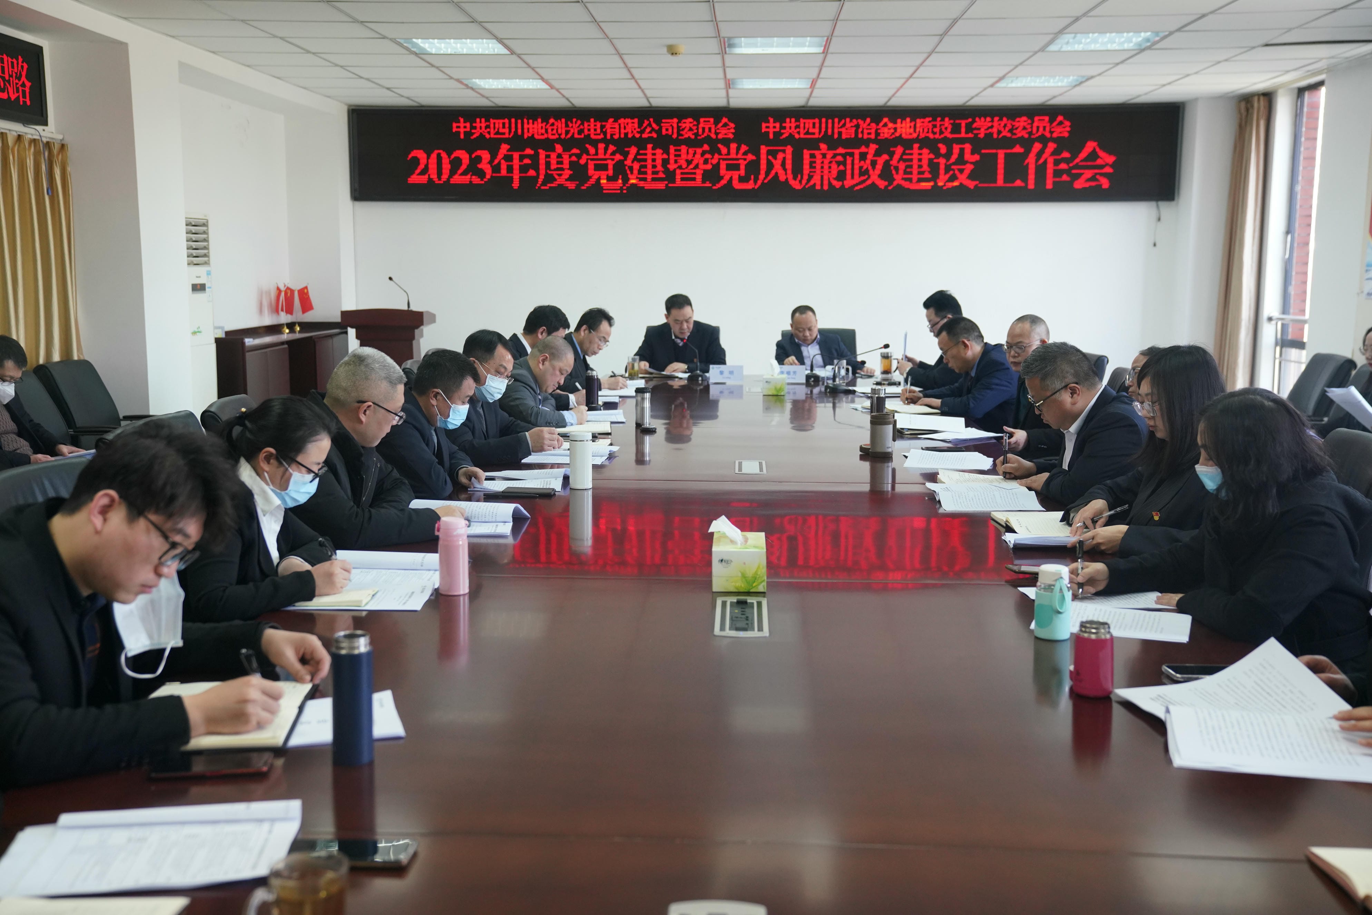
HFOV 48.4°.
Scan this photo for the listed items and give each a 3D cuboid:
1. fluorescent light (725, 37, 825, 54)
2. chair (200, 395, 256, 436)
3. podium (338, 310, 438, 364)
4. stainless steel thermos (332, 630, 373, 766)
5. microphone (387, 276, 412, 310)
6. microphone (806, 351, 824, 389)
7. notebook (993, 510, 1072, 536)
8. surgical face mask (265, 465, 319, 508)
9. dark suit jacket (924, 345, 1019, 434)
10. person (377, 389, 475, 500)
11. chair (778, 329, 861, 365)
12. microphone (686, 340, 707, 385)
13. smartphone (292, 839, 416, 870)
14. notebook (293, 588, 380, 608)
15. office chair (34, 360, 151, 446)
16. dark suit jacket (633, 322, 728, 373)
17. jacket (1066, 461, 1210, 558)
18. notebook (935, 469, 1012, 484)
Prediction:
[{"bbox_3d":[0.485,-2.274,8.289,0.600,0.080,0.600,0,8,2],"label":"fluorescent light"},{"bbox_3d":[-1.141,0.351,4.719,0.640,1.020,0.600,0,8,2],"label":"chair"},{"bbox_3d":[-2.195,-0.538,11.340,0.610,1.130,0.430,0,7,3],"label":"podium"},{"bbox_3d":[-0.485,0.349,2.214,0.060,0.190,0.060,0,8,2],"label":"stainless steel thermos"},{"bbox_3d":[-2.123,-1.218,11.320,0.050,0.240,0.210,-7,10,-42],"label":"microphone"},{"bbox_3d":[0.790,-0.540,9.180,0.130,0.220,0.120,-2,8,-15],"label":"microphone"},{"bbox_3d":[1.022,0.183,4.318,0.260,0.030,0.330,1,7,2],"label":"notebook"},{"bbox_3d":[-0.910,0.069,3.534,0.108,0.102,0.138,33,9,0],"label":"surgical face mask"},{"bbox_3d":[1.437,-0.290,7.716,0.520,0.580,0.500,0,7,1],"label":"dark suit jacket"},{"bbox_3d":[-0.807,0.221,5.191,0.720,1.200,0.560,2,7,11],"label":"person"},{"bbox_3d":[0.894,-0.338,10.208,0.600,1.010,0.640,0,7,-1],"label":"chair"},{"bbox_3d":[0.031,-0.609,9.458,0.115,0.245,0.300,-2,8,-15],"label":"microphone"},{"bbox_3d":[-0.416,0.487,1.870,0.158,0.009,0.075,0,8,2],"label":"smartphone"},{"bbox_3d":[-0.804,0.302,3.390,0.220,0.018,0.175,1,7,2],"label":"notebook"},{"bbox_3d":[-2.794,0.013,7.614,0.650,0.980,0.600,0,7,3],"label":"office chair"},{"bbox_3d":[-0.039,-0.598,10.239,0.600,0.600,0.450,1,7,2],"label":"dark suit jacket"},{"bbox_3d":[1.207,0.265,3.862,0.460,0.570,0.480,-1,8,-11],"label":"jacket"},{"bbox_3d":[0.941,0.078,4.898,0.240,0.022,0.320,2,8,10],"label":"notebook"}]

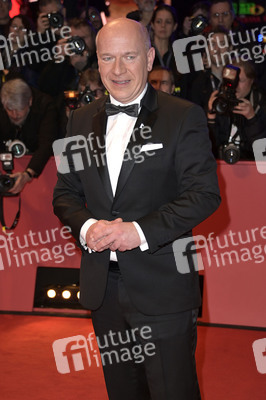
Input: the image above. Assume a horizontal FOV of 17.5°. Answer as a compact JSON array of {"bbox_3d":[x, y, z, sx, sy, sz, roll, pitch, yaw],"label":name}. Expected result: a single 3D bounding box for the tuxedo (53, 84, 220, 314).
[{"bbox_3d":[0.010,0.006,2.744,0.560,0.740,0.390,4,10,24],"label":"tuxedo"}]

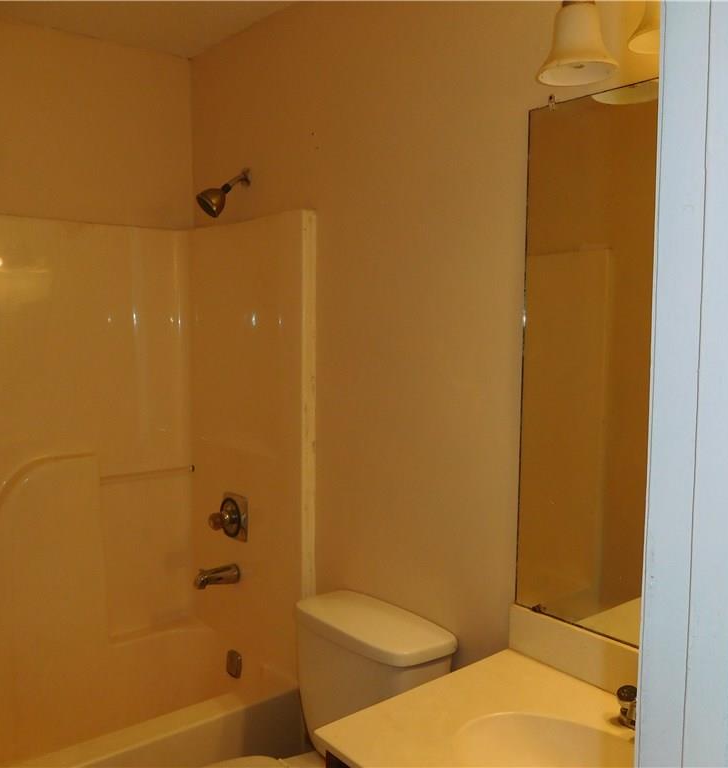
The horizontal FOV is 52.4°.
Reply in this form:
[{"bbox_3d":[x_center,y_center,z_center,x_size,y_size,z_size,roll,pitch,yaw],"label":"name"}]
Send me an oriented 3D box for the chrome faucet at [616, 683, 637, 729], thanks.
[{"bbox_3d":[0.486,0.571,1.262,0.125,0.072,0.155,-4,6,-39],"label":"chrome faucet"}]

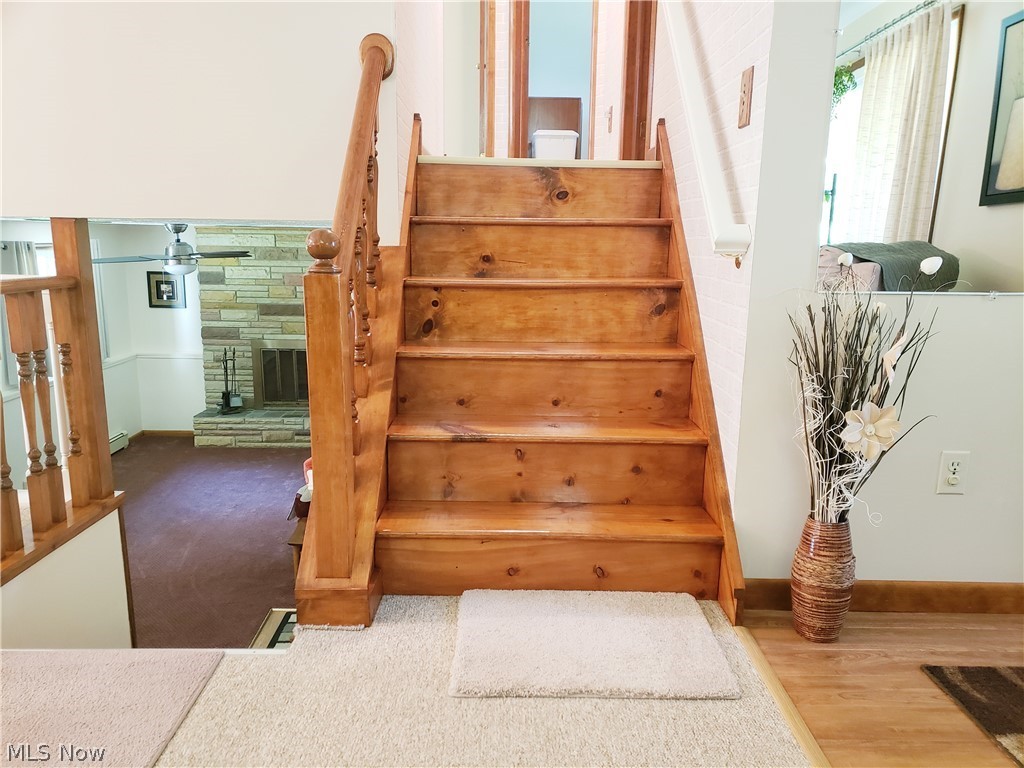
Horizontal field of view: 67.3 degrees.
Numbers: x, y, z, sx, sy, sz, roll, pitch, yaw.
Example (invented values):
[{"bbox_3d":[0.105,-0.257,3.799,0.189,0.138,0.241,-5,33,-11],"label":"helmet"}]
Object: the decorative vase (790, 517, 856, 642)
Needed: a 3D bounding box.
[{"bbox_3d":[0.771,0.478,1.906,0.147,0.301,0.147,1,11,-1],"label":"decorative vase"}]

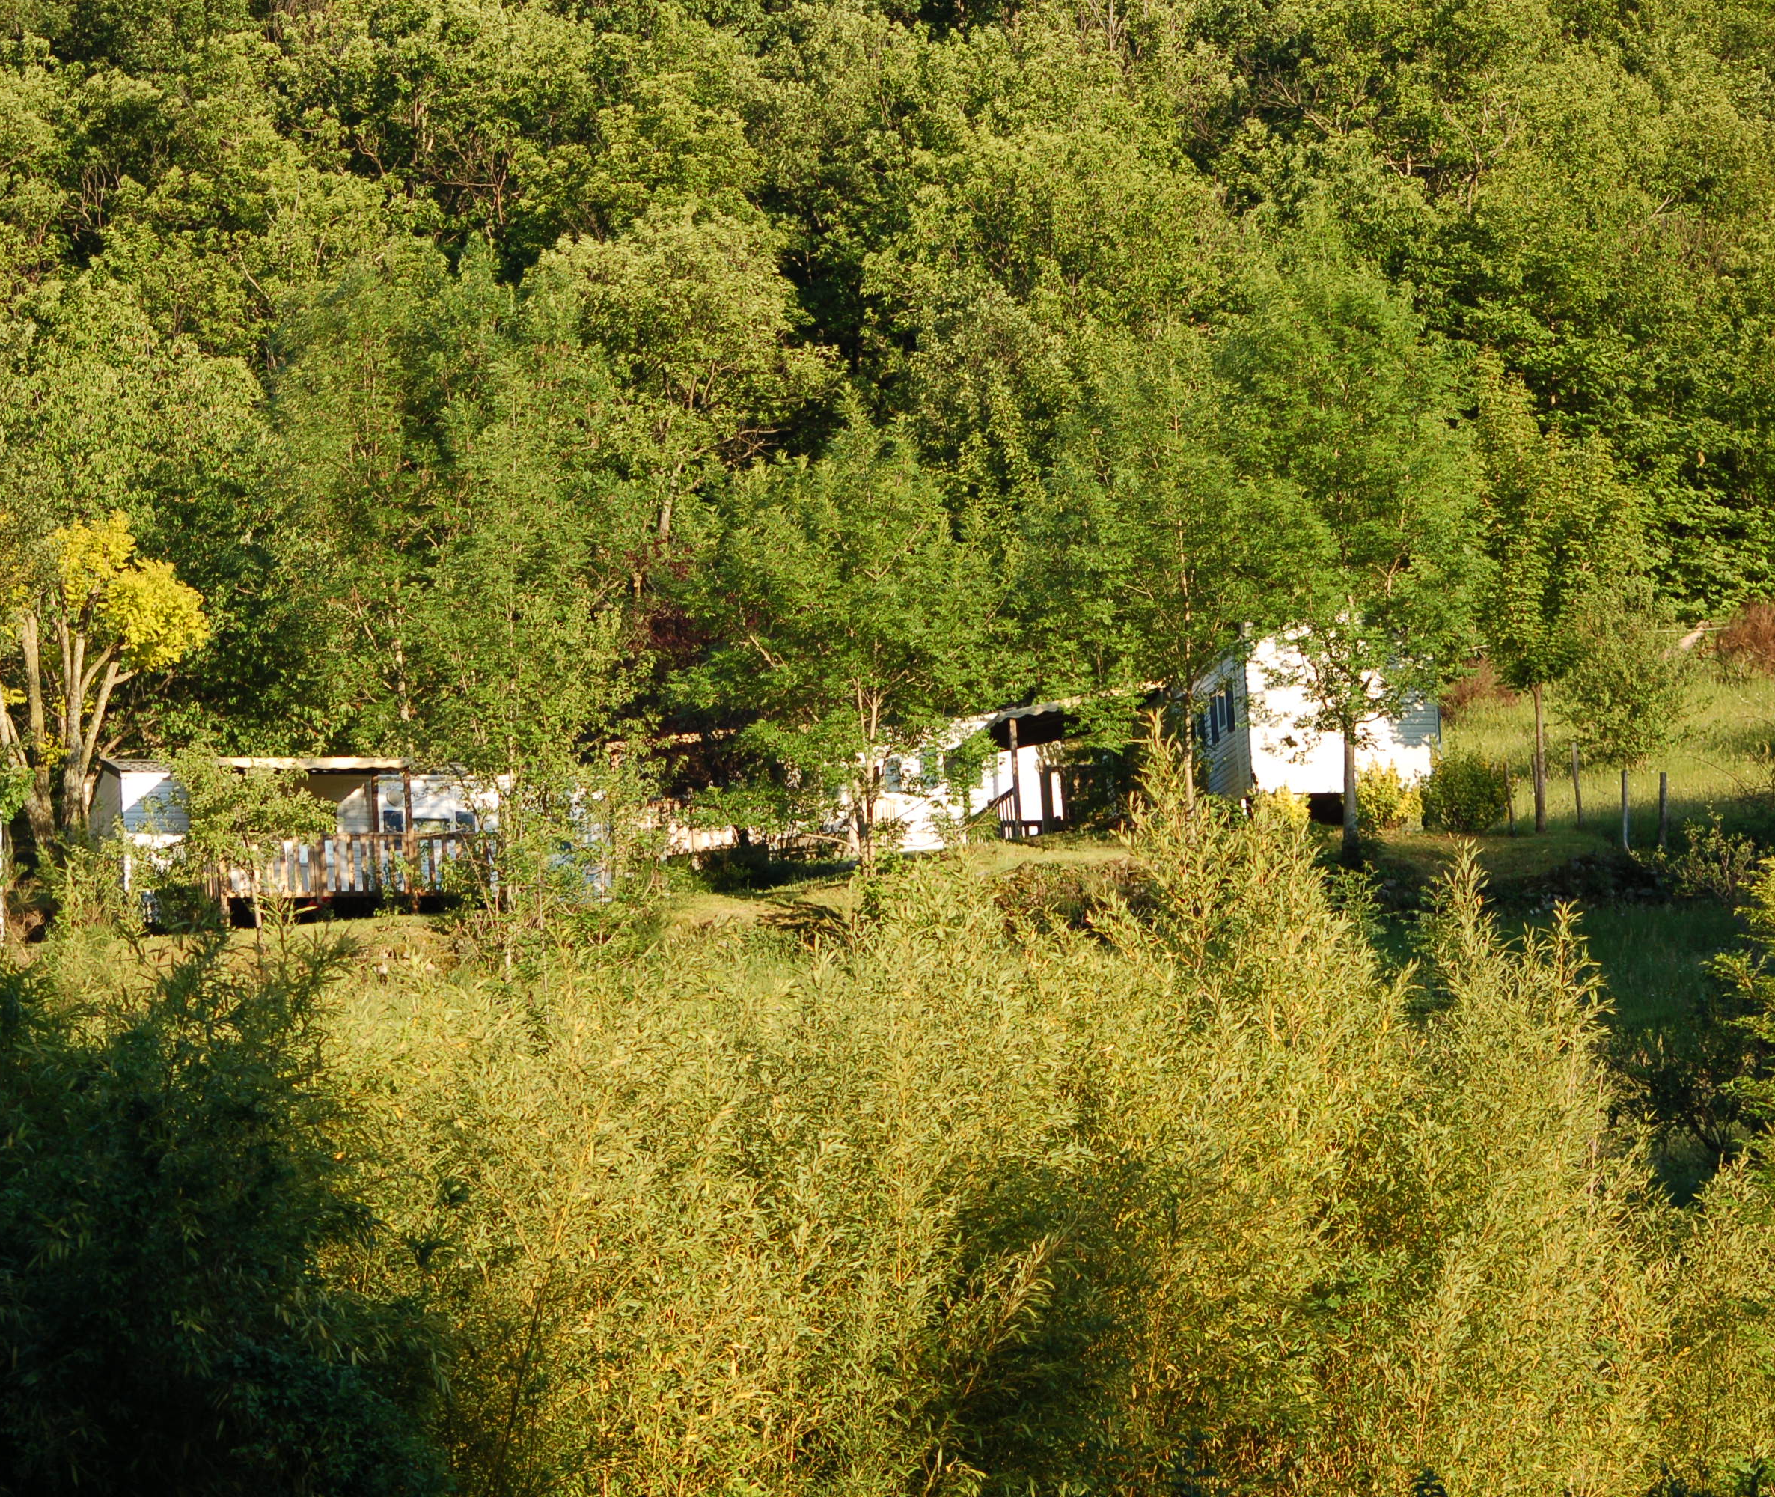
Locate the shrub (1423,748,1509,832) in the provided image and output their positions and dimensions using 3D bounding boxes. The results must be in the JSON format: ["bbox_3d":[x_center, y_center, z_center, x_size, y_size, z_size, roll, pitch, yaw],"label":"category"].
[{"bbox_3d":[9.452,0.688,107.000,1.350,1.300,1.350,-3,-7,0],"label":"shrub"}]

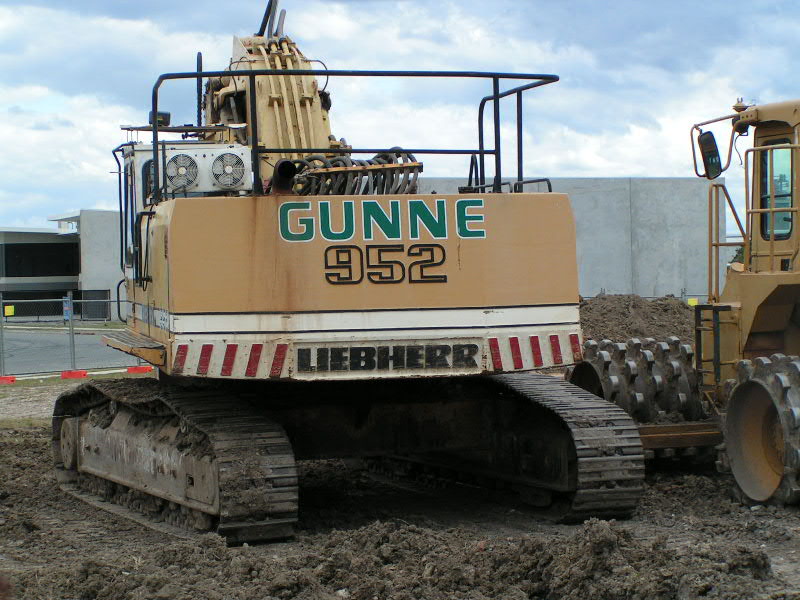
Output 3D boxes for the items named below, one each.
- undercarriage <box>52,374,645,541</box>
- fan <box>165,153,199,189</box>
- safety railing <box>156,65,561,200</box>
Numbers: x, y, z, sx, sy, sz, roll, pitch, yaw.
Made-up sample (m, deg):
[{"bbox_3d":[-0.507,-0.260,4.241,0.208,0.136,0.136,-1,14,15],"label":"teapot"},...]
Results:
[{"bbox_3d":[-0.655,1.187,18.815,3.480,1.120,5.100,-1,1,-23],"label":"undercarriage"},{"bbox_3d":[-1.819,-1.075,18.300,0.285,0.285,0.080,-1,1,-13],"label":"fan"},{"bbox_3d":[-0.471,-1.190,16.565,2.950,0.900,2.100,-1,1,-13],"label":"safety railing"}]

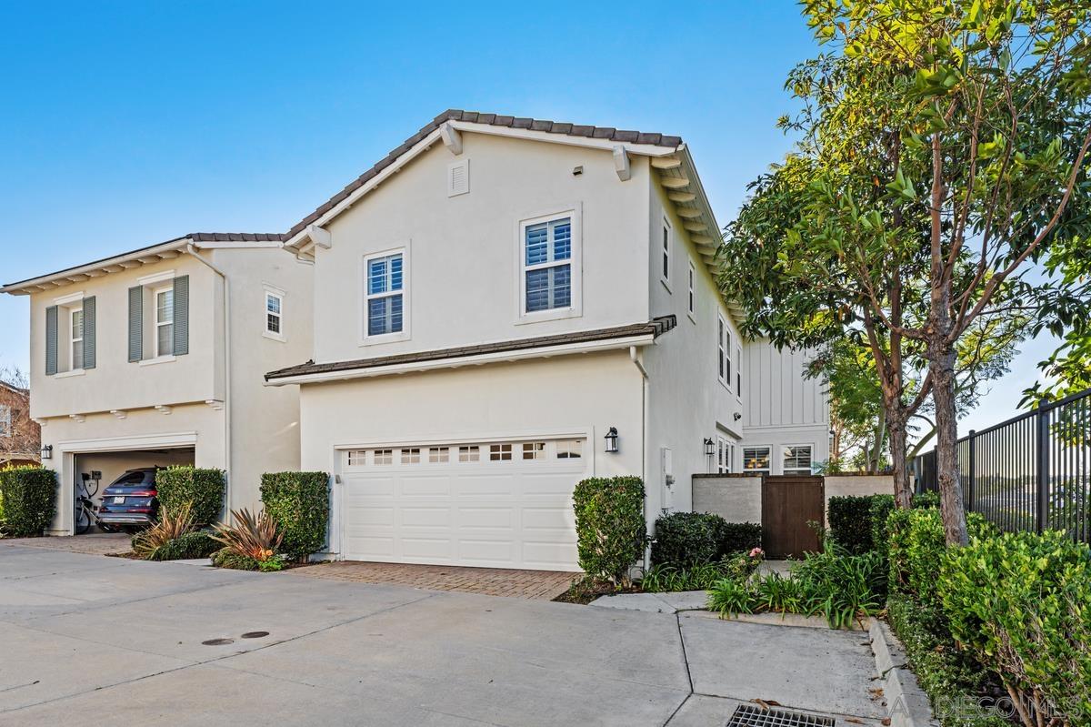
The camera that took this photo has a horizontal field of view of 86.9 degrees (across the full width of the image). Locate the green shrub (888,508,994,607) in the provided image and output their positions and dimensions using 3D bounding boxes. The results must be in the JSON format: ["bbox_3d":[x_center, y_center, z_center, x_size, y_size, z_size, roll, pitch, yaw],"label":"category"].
[{"bbox_3d":[4.714,2.311,6.900,1.000,1.100,1.000,-5,-11,24],"label":"green shrub"}]

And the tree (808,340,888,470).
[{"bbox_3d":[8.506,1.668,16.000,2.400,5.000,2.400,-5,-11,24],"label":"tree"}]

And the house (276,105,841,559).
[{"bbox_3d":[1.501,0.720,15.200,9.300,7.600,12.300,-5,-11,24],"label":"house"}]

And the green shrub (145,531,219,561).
[{"bbox_3d":[-6.988,3.507,11.100,1.200,0.500,0.900,-5,-11,24],"label":"green shrub"}]

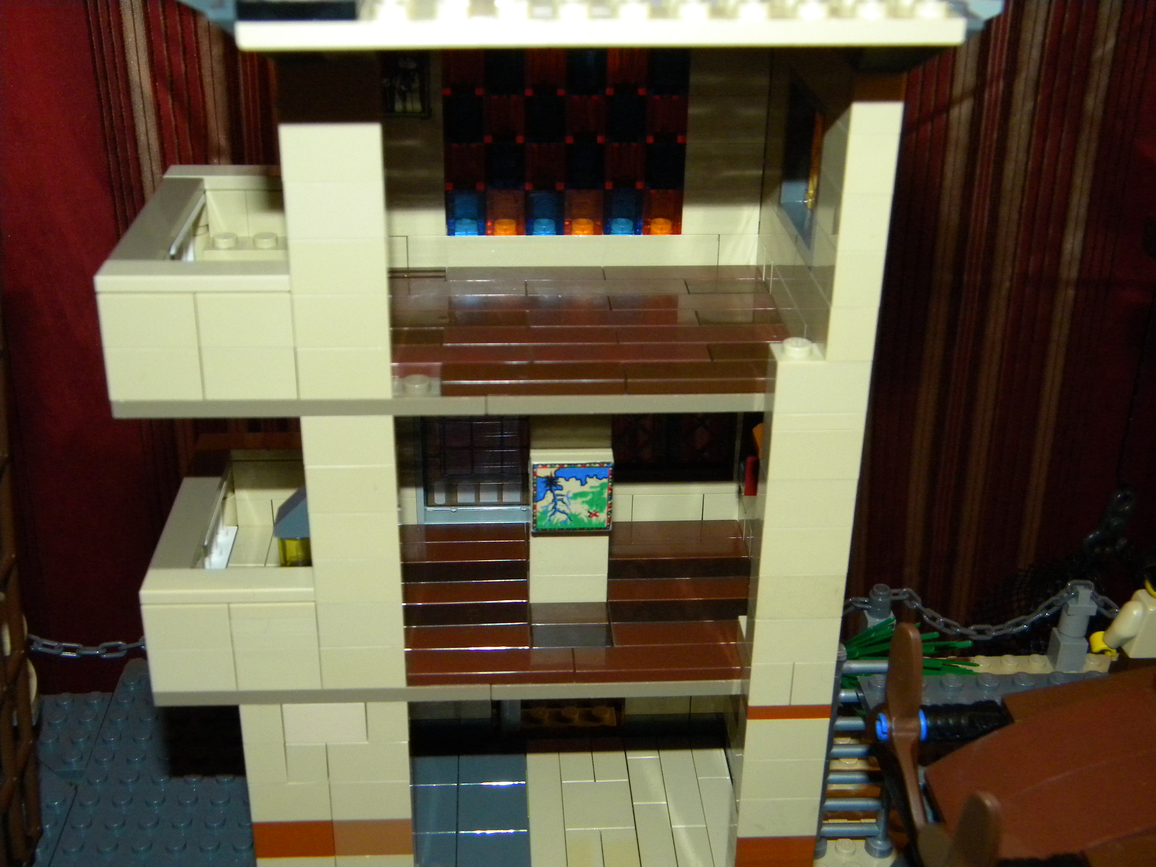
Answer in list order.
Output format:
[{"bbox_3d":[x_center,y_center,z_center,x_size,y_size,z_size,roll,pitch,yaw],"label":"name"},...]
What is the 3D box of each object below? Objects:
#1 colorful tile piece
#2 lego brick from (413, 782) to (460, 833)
[{"bbox_3d":[-0.001,0.012,0.272,0.016,0.016,0.003,-1,26,-4],"label":"colorful tile piece"},{"bbox_3d":[-0.035,0.087,0.312,0.016,0.003,0.016,-1,26,-4],"label":"lego brick"}]

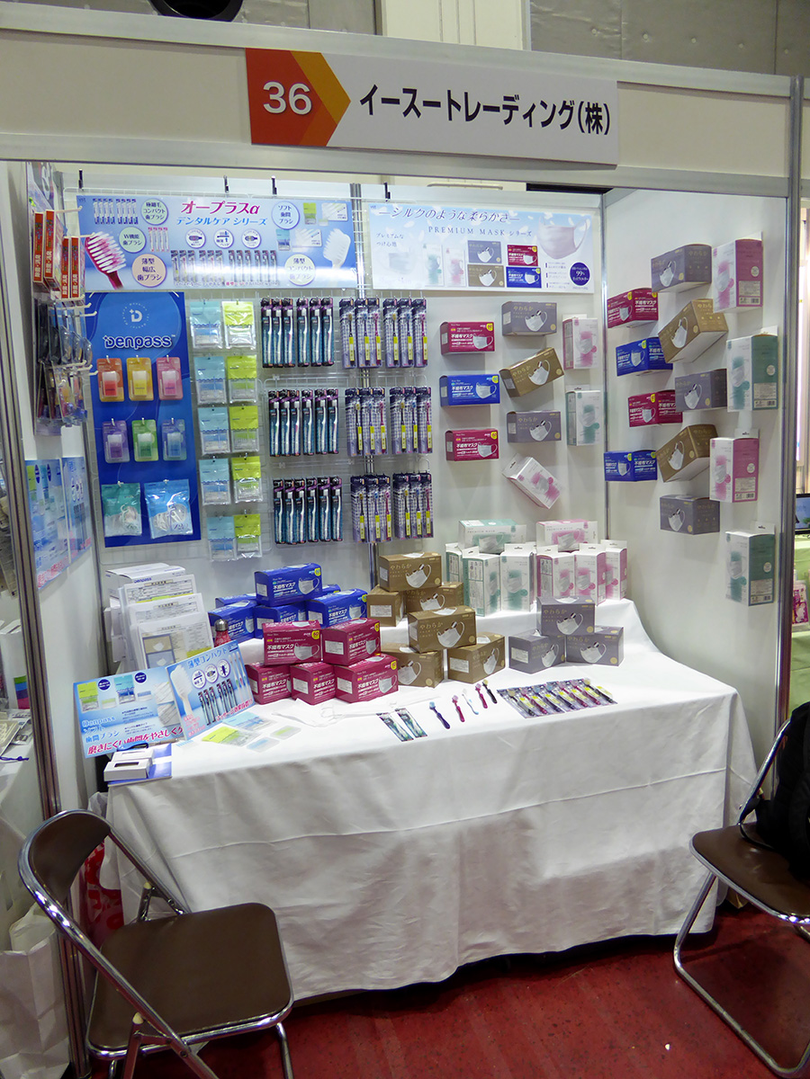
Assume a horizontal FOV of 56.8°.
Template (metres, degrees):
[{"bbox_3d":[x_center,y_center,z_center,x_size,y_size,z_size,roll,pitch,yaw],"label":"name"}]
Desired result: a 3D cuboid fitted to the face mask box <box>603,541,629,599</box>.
[{"bbox_3d":[0.795,0.119,2.893,0.102,0.215,0.086,2,8,32],"label":"face mask box"}]

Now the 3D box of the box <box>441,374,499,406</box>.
[{"bbox_3d":[0.247,-0.564,2.833,0.201,0.107,0.096,-5,8,-16],"label":"box"}]

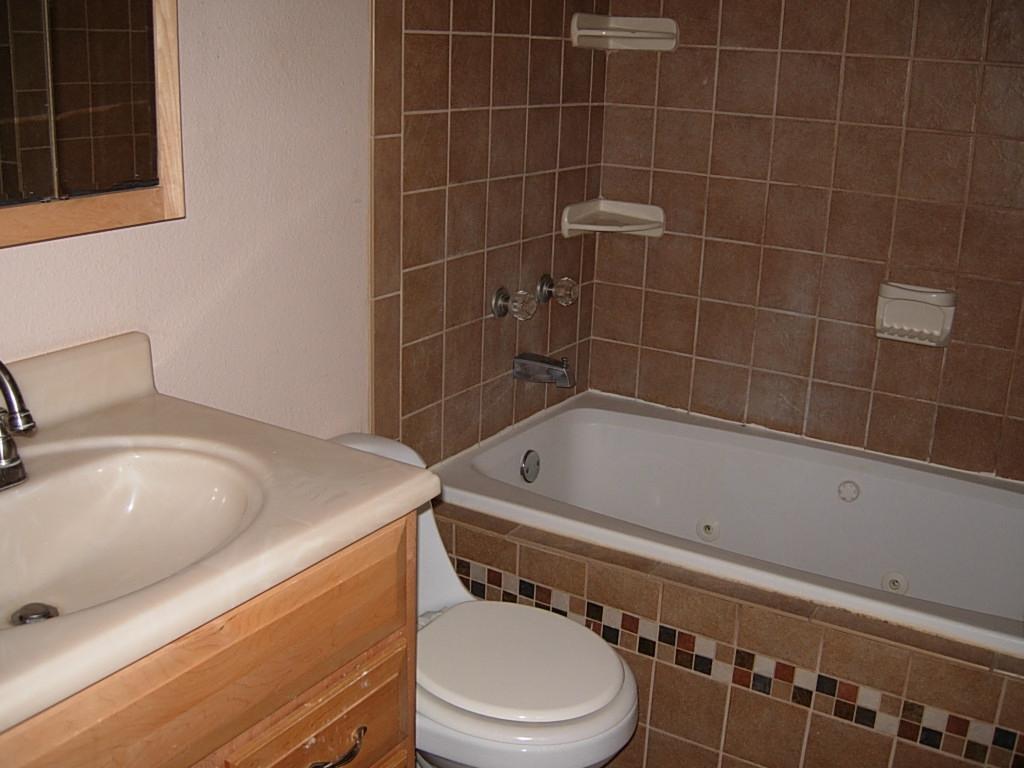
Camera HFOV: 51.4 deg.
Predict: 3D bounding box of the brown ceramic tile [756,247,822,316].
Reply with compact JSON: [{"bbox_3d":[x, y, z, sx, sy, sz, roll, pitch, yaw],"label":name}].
[{"bbox_3d":[0.679,-0.249,2.589,0.152,0.152,0.010,12,20,30],"label":"brown ceramic tile"}]

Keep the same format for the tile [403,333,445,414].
[{"bbox_3d":[-0.194,-0.020,2.246,0.009,0.153,0.152,12,20,30],"label":"tile"}]

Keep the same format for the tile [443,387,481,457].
[{"bbox_3d":[-0.117,0.087,2.460,0.010,0.142,0.152,13,20,30],"label":"tile"}]

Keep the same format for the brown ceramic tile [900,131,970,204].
[{"bbox_3d":[0.942,-0.483,2.368,0.152,0.152,0.010,13,20,30],"label":"brown ceramic tile"}]

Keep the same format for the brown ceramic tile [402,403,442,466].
[{"bbox_3d":[-0.199,0.123,2.334,0.010,0.142,0.152,13,20,30],"label":"brown ceramic tile"}]

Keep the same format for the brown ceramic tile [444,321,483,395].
[{"bbox_3d":[-0.112,-0.057,2.415,0.010,0.152,0.152,13,20,30],"label":"brown ceramic tile"}]

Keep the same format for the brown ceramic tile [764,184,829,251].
[{"bbox_3d":[0.687,-0.400,2.562,0.152,0.152,0.010,13,20,30],"label":"brown ceramic tile"}]

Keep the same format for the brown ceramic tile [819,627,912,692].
[{"bbox_3d":[0.600,0.471,1.807,0.152,0.085,0.010,12,20,30],"label":"brown ceramic tile"}]

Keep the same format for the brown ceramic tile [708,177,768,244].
[{"bbox_3d":[0.553,-0.426,2.619,0.152,0.152,0.010,12,20,30],"label":"brown ceramic tile"}]

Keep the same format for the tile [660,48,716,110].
[{"bbox_3d":[0.430,-0.747,2.607,0.151,0.151,0.010,12,20,30],"label":"tile"}]

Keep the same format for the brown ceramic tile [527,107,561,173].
[{"bbox_3d":[0.070,-0.575,2.510,0.010,0.152,0.152,12,20,30],"label":"brown ceramic tile"}]

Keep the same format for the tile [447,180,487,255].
[{"bbox_3d":[-0.099,-0.355,2.300,0.010,0.152,0.152,12,20,30],"label":"tile"}]

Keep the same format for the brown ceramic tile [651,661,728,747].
[{"bbox_3d":[0.334,0.604,2.003,0.152,0.152,0.009,12,20,30],"label":"brown ceramic tile"}]

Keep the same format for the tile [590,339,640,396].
[{"bbox_3d":[0.282,-0.043,2.911,0.141,0.145,0.010,12,20,30],"label":"tile"}]

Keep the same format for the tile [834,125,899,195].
[{"bbox_3d":[0.811,-0.511,2.421,0.152,0.152,0.010,12,20,30],"label":"tile"}]

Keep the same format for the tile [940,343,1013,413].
[{"bbox_3d":[1.050,-0.014,2.408,0.152,0.152,0.010,12,20,30],"label":"tile"}]

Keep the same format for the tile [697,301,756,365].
[{"bbox_3d":[0.549,-0.132,2.733,0.152,0.152,0.010,13,20,30],"label":"tile"}]

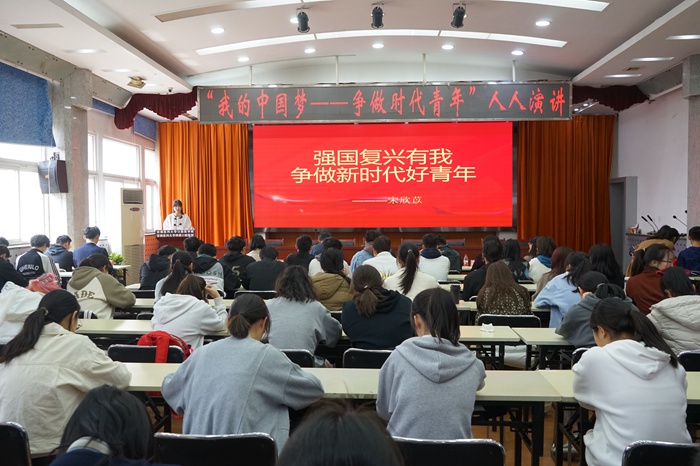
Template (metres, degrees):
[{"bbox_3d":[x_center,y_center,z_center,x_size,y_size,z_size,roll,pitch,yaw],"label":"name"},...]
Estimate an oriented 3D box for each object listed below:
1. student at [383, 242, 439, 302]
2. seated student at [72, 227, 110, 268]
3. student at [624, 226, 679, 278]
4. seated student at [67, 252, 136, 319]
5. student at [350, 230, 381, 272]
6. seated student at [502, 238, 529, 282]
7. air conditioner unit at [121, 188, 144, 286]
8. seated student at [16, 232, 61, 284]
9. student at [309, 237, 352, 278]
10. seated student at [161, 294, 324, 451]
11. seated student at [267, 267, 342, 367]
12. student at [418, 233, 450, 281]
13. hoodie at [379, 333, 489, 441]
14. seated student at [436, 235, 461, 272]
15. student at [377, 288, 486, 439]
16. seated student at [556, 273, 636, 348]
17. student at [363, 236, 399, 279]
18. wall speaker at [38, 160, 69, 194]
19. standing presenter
[{"bbox_3d":[0.615,0.697,5.401,0.520,1.218,0.700,0,3,4],"label":"student"},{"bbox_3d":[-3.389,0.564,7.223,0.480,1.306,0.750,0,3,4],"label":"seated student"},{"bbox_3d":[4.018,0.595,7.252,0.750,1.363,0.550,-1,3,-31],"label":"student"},{"bbox_3d":[-2.007,0.760,4.481,0.540,1.183,0.720,1,3,12],"label":"seated student"},{"bbox_3d":[0.248,0.613,7.604,0.500,1.299,0.720,0,2,-6],"label":"student"},{"bbox_3d":[1.919,0.695,6.550,0.460,1.223,0.720,0,2,4],"label":"seated student"},{"bbox_3d":[-4.569,0.086,11.461,0.480,2.062,0.360,-1,3,-16],"label":"air conditioner unit"},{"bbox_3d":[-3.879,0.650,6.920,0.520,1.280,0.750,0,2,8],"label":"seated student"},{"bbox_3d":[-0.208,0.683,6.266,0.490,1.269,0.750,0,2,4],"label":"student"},{"bbox_3d":[-0.503,0.900,2.525,0.741,1.234,0.750,0,3,4],"label":"seated student"},{"bbox_3d":[-0.282,0.795,3.418,0.520,1.217,0.720,0,3,4],"label":"seated student"},{"bbox_3d":[0.976,0.663,6.585,0.500,1.334,0.700,0,3,4],"label":"student"},{"bbox_3d":[0.348,0.705,2.342,0.475,0.570,0.460,0,2,4],"label":"hoodie"},{"bbox_3d":[1.277,0.661,7.668,0.500,1.239,0.700,0,3,4],"label":"seated student"},{"bbox_3d":[0.339,0.839,2.321,0.480,1.236,0.680,0,3,4],"label":"student"},{"bbox_3d":[1.435,0.817,3.227,0.500,1.191,0.700,0,3,-4],"label":"seated student"},{"bbox_3d":[0.373,0.685,6.427,0.500,1.305,0.700,0,3,4],"label":"student"},{"bbox_3d":[-3.867,-0.724,7.097,0.280,0.400,0.240,0,12,-1],"label":"wall speaker"},{"bbox_3d":[-3.183,0.207,10.065,0.520,1.650,0.360,-1,3,-11],"label":"standing presenter"}]

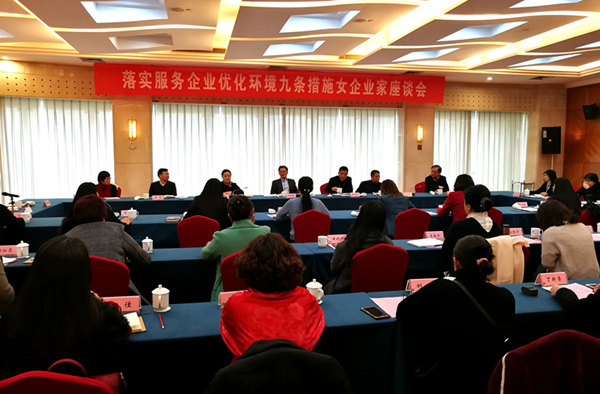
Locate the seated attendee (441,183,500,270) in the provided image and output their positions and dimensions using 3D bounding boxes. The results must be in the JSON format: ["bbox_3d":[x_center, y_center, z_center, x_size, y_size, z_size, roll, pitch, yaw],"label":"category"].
[{"bbox_3d":[1.379,0.569,3.802,0.530,1.300,0.750,-1,5,-15],"label":"seated attendee"}]

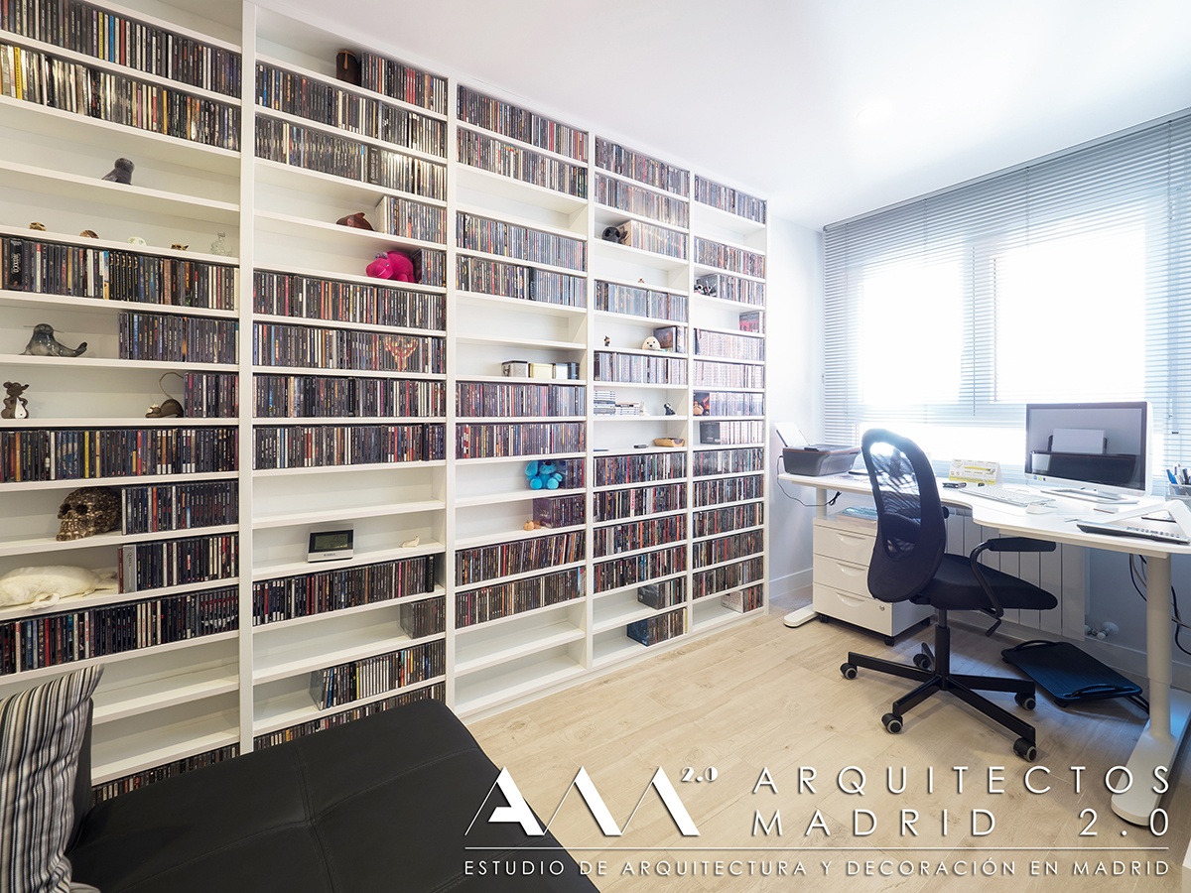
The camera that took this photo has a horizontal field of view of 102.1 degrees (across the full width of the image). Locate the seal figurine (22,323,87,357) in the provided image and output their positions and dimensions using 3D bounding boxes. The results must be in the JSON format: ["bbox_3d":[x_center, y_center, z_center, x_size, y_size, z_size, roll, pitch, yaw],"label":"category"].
[{"bbox_3d":[-1.427,-0.277,1.270,0.080,0.088,0.102,0,2,-8],"label":"seal figurine"}]

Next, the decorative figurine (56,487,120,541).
[{"bbox_3d":[-1.381,0.186,1.318,0.097,0.132,0.137,0,2,3],"label":"decorative figurine"}]

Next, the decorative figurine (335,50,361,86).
[{"bbox_3d":[-0.848,-1.272,1.650,0.075,0.120,0.075,-1,3,-27],"label":"decorative figurine"}]

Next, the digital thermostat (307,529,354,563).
[{"bbox_3d":[-0.890,0.330,1.625,0.132,0.095,0.045,-1,3,-26],"label":"digital thermostat"}]

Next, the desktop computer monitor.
[{"bbox_3d":[2.235,0.020,2.210,0.170,0.425,0.555,0,2,2],"label":"desktop computer monitor"}]

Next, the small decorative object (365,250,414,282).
[{"bbox_3d":[-0.741,-0.643,1.733,0.110,0.120,0.130,1,2,17],"label":"small decorative object"}]

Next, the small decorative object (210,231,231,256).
[{"bbox_3d":[-1.123,-0.603,1.446,0.048,0.084,0.045,-2,3,-37],"label":"small decorative object"}]

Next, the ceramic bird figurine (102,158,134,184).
[{"bbox_3d":[-1.315,-0.756,1.325,0.066,0.082,0.050,0,2,-3],"label":"ceramic bird figurine"}]

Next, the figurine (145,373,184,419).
[{"bbox_3d":[-1.235,-0.147,1.384,0.095,0.130,0.050,-2,3,-40],"label":"figurine"}]

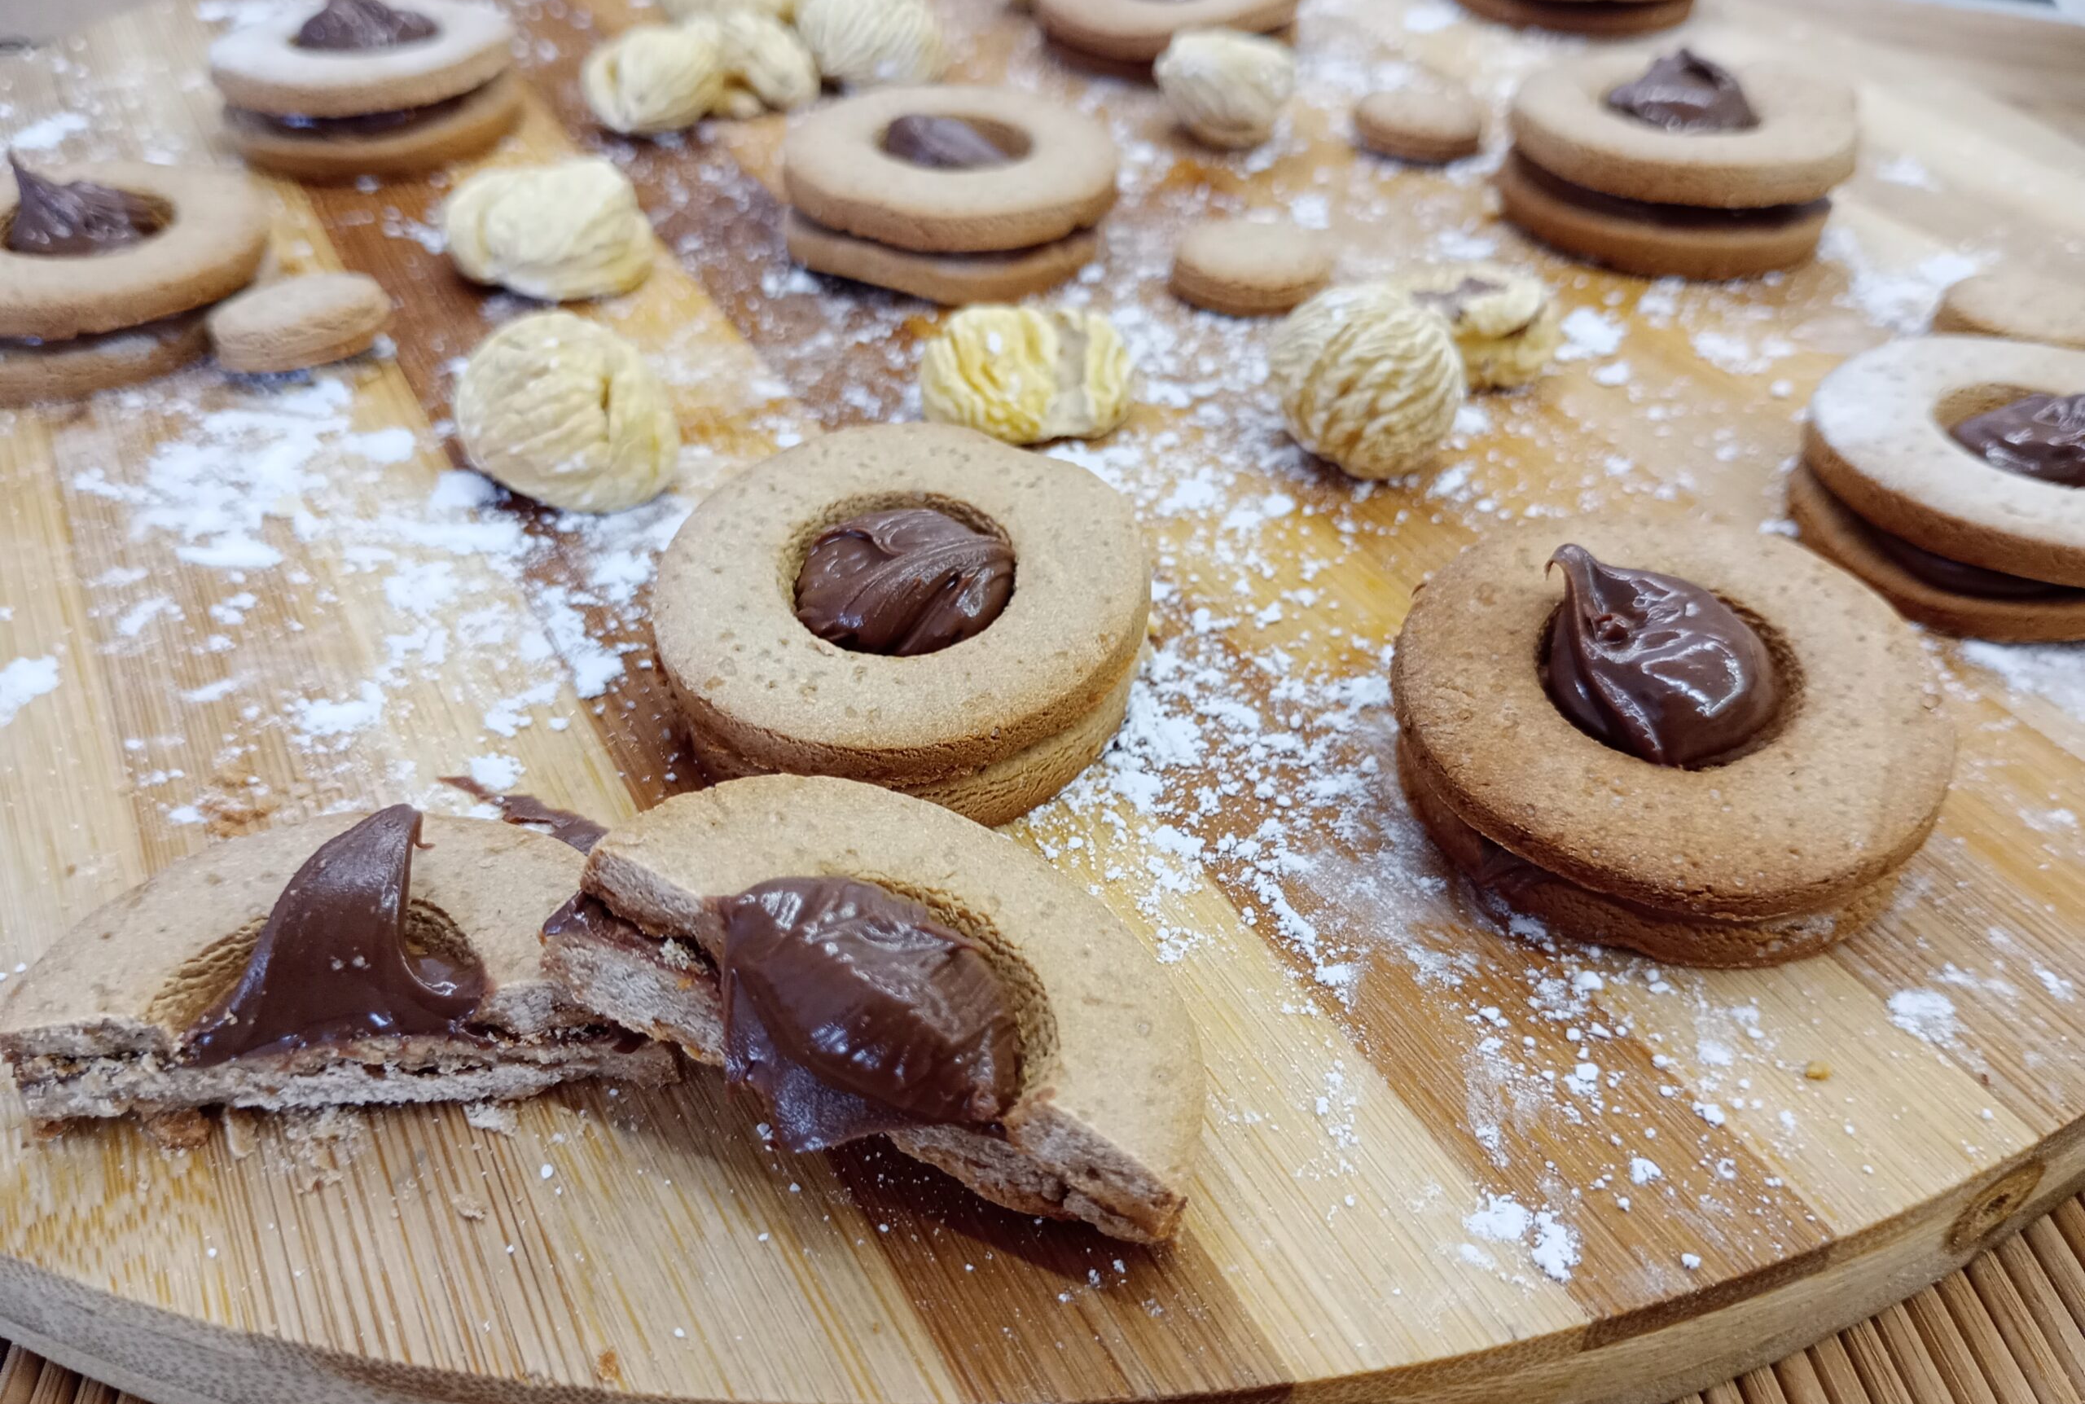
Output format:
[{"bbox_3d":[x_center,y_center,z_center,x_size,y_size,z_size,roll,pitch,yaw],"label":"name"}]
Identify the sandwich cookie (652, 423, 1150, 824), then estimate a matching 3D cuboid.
[{"bbox_3d":[-0.015,-0.011,0.192,0.055,0.014,0.055,-3,42,0],"label":"sandwich cookie"}]

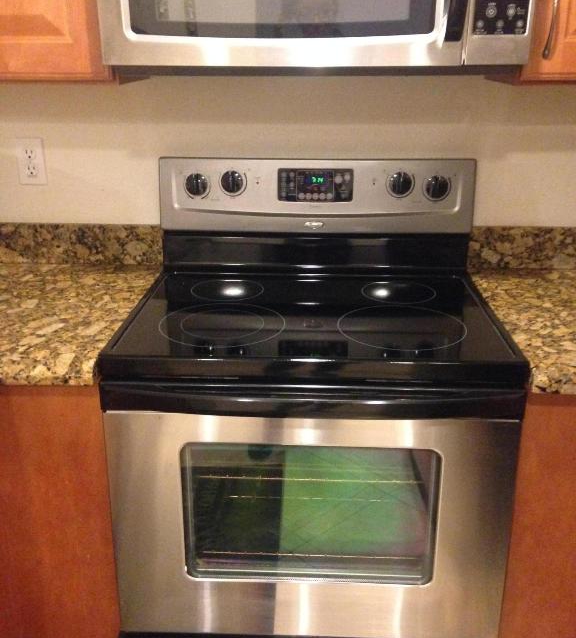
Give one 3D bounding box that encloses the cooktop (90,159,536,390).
[{"bbox_3d":[0.056,-0.142,1.548,0.759,0.325,0.633,1,19,2],"label":"cooktop"}]

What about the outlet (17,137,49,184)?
[{"bbox_3d":[-0.637,-0.392,1.822,0.071,0.115,0.010,1,19,2],"label":"outlet"}]

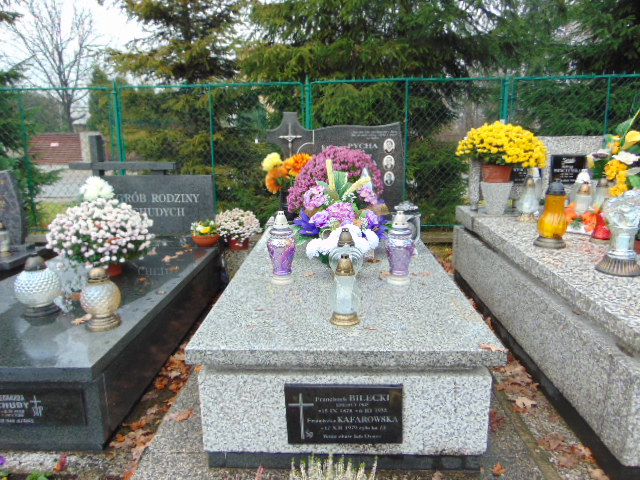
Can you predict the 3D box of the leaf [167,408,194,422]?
[{"bbox_3d":[-0.578,0.719,1.901,0.117,0.020,0.076,0,13,2],"label":"leaf"}]

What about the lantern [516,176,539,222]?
[{"bbox_3d":[1.287,-0.257,2.863,0.137,0.284,0.137,0,13,2],"label":"lantern"}]

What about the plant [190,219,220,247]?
[{"bbox_3d":[-0.824,-0.057,3.324,0.218,0.198,0.218,0,13,2],"label":"plant"}]

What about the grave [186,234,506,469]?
[{"bbox_3d":[0.112,0.348,2.445,1.002,0.478,1.962,0,13,2],"label":"grave"}]

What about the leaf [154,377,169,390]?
[{"bbox_3d":[-0.744,0.672,2.180,0.066,0.030,0.088,0,13,2],"label":"leaf"}]

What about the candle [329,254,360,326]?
[{"bbox_3d":[0.093,0.174,1.685,0.113,0.250,0.113,0,13,2],"label":"candle"}]

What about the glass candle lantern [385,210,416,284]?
[{"bbox_3d":[0.351,0.032,2.034,0.125,0.319,0.125,0,13,2],"label":"glass candle lantern"}]

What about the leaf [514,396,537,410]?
[{"bbox_3d":[0.873,0.687,1.950,0.093,0.025,0.073,0,13,2],"label":"leaf"}]

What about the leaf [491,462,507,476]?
[{"bbox_3d":[0.613,0.784,1.584,0.056,0.020,0.051,0,13,2],"label":"leaf"}]

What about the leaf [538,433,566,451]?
[{"bbox_3d":[0.867,0.749,1.724,0.099,0.015,0.077,0,13,2],"label":"leaf"}]

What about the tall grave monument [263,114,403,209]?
[{"bbox_3d":[0.119,-0.524,3.338,0.982,0.772,0.100,0,13,2],"label":"tall grave monument"}]

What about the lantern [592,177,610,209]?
[{"bbox_3d":[1.959,-0.276,3.183,0.149,0.296,0.149,0,13,2],"label":"lantern"}]

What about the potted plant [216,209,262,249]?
[{"bbox_3d":[-0.630,-0.091,3.583,0.371,0.309,0.371,0,13,2],"label":"potted plant"}]

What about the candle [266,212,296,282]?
[{"bbox_3d":[-0.169,0.033,2.057,0.130,0.323,0.130,0,13,2],"label":"candle"}]

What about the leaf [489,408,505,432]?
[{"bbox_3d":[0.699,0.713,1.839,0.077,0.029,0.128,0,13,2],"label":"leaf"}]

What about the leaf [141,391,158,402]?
[{"bbox_3d":[-0.765,0.701,2.081,0.082,0.020,0.074,0,13,2],"label":"leaf"}]

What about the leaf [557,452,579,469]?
[{"bbox_3d":[0.872,0.767,1.615,0.073,0.020,0.064,0,13,2],"label":"leaf"}]

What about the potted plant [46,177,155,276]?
[{"bbox_3d":[-1.276,-0.080,2.681,0.598,0.545,0.580,0,13,2],"label":"potted plant"}]

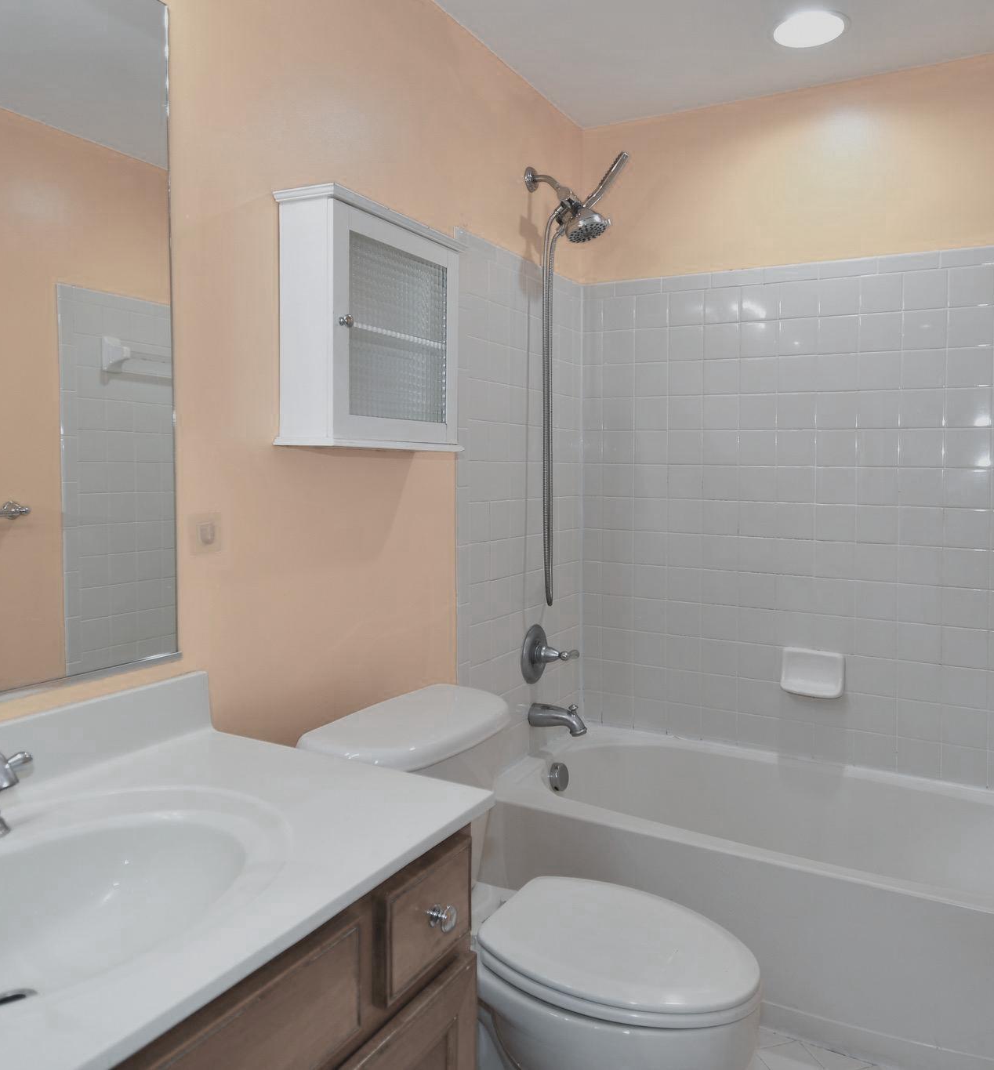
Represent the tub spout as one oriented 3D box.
[{"bbox_3d":[0.188,0.542,2.388,0.168,0.089,0.064,3,5,30],"label":"tub spout"}]

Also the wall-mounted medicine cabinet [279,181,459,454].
[{"bbox_3d":[-0.239,-0.404,1.638,0.150,0.455,0.427,3,5,30],"label":"wall-mounted medicine cabinet"}]

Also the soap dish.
[{"bbox_3d":[0.918,0.403,2.340,0.165,0.118,0.055,3,5,30],"label":"soap dish"}]

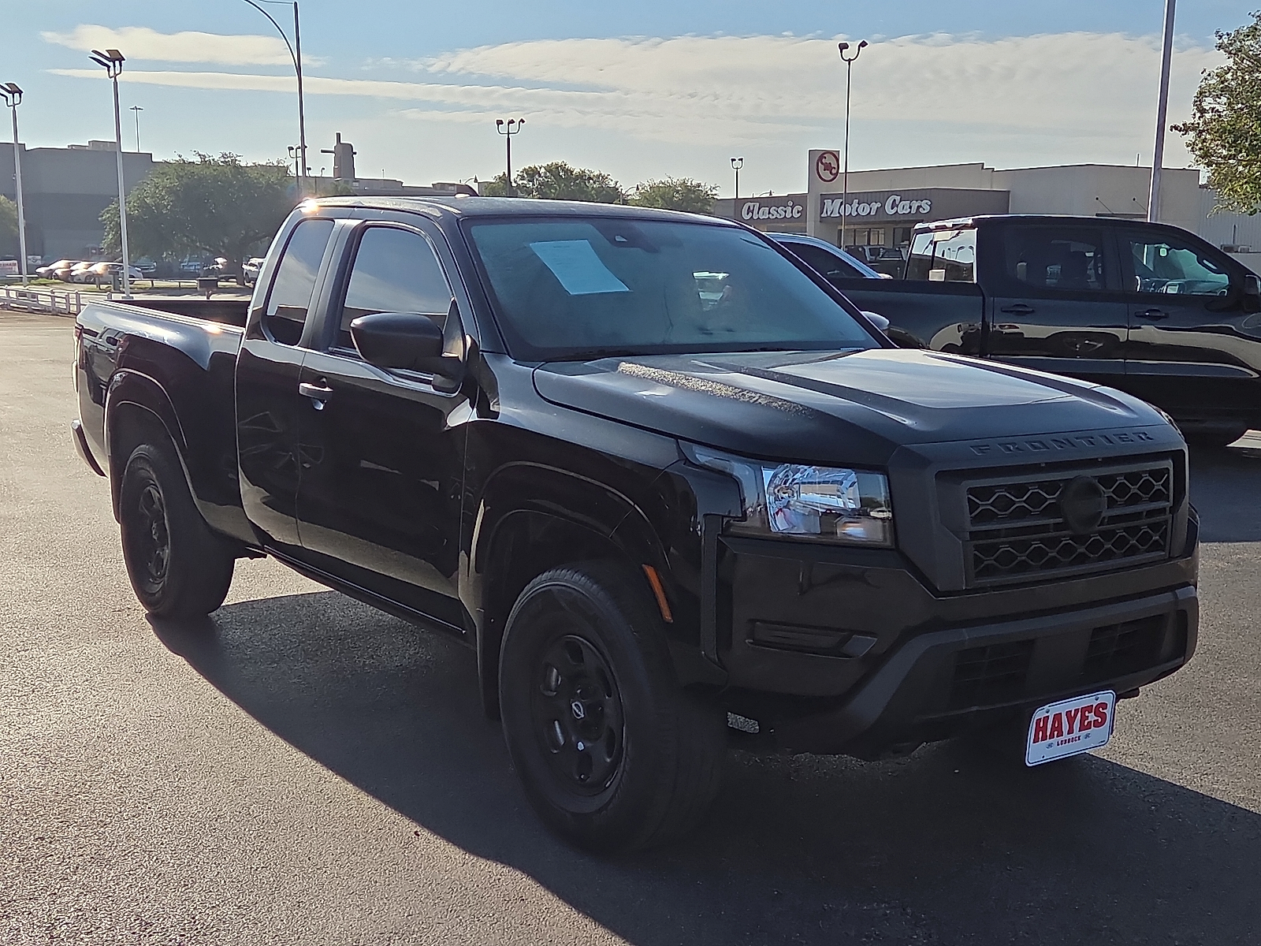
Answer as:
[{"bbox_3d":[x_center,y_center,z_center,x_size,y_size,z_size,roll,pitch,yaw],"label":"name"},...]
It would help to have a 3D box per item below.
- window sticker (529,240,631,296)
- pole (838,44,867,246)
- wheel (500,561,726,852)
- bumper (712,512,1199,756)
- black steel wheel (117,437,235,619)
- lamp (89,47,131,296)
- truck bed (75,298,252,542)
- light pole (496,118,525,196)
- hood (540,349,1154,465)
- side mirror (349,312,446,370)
[{"bbox_3d":[-0.158,-0.653,4.860,0.216,0.012,0.268,-9,49,-32],"label":"window sticker"},{"bbox_3d":[7.079,-9.643,49.910,0.950,8.645,0.450,2,8,8],"label":"pole"},{"bbox_3d":[-0.058,0.625,4.112,0.265,0.770,0.770,-5,10,-36],"label":"wheel"},{"bbox_3d":[1.018,0.355,3.950,1.840,0.540,0.400,-5,10,-36],"label":"bumper"},{"bbox_3d":[-1.973,0.235,6.655,0.262,0.775,0.777,-5,10,-36],"label":"black steel wheel"},{"bbox_3d":[-18.546,-10.780,55.369,1.350,8.850,1.300,-1,8,-11],"label":"lamp"},{"bbox_3d":[-1.335,-0.345,7.046,1.870,0.840,2.020,-5,10,-36],"label":"truck bed"},{"bbox_3d":[-5.701,-12.659,72.577,1.350,8.100,1.000,-2,9,-17],"label":"light pole"},{"bbox_3d":[0.688,-0.209,4.329,1.520,0.200,1.370,-5,10,-36],"label":"hood"},{"bbox_3d":[-0.679,-0.385,4.483,0.225,0.168,0.165,-3,9,-29],"label":"side mirror"}]

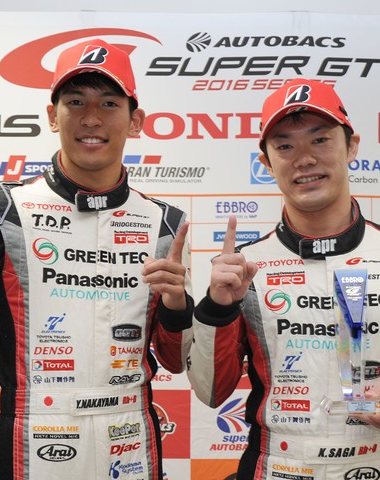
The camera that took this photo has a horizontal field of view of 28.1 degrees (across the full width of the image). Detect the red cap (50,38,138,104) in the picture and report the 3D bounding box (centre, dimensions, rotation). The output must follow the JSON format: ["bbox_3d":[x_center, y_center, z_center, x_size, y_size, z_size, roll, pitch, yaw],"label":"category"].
[{"bbox_3d":[-0.182,-0.325,1.470,0.172,0.132,0.265,2,-3,-3],"label":"red cap"}]

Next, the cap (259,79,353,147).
[{"bbox_3d":[0.203,-0.246,1.420,0.175,0.130,0.265,-11,-5,13],"label":"cap"}]

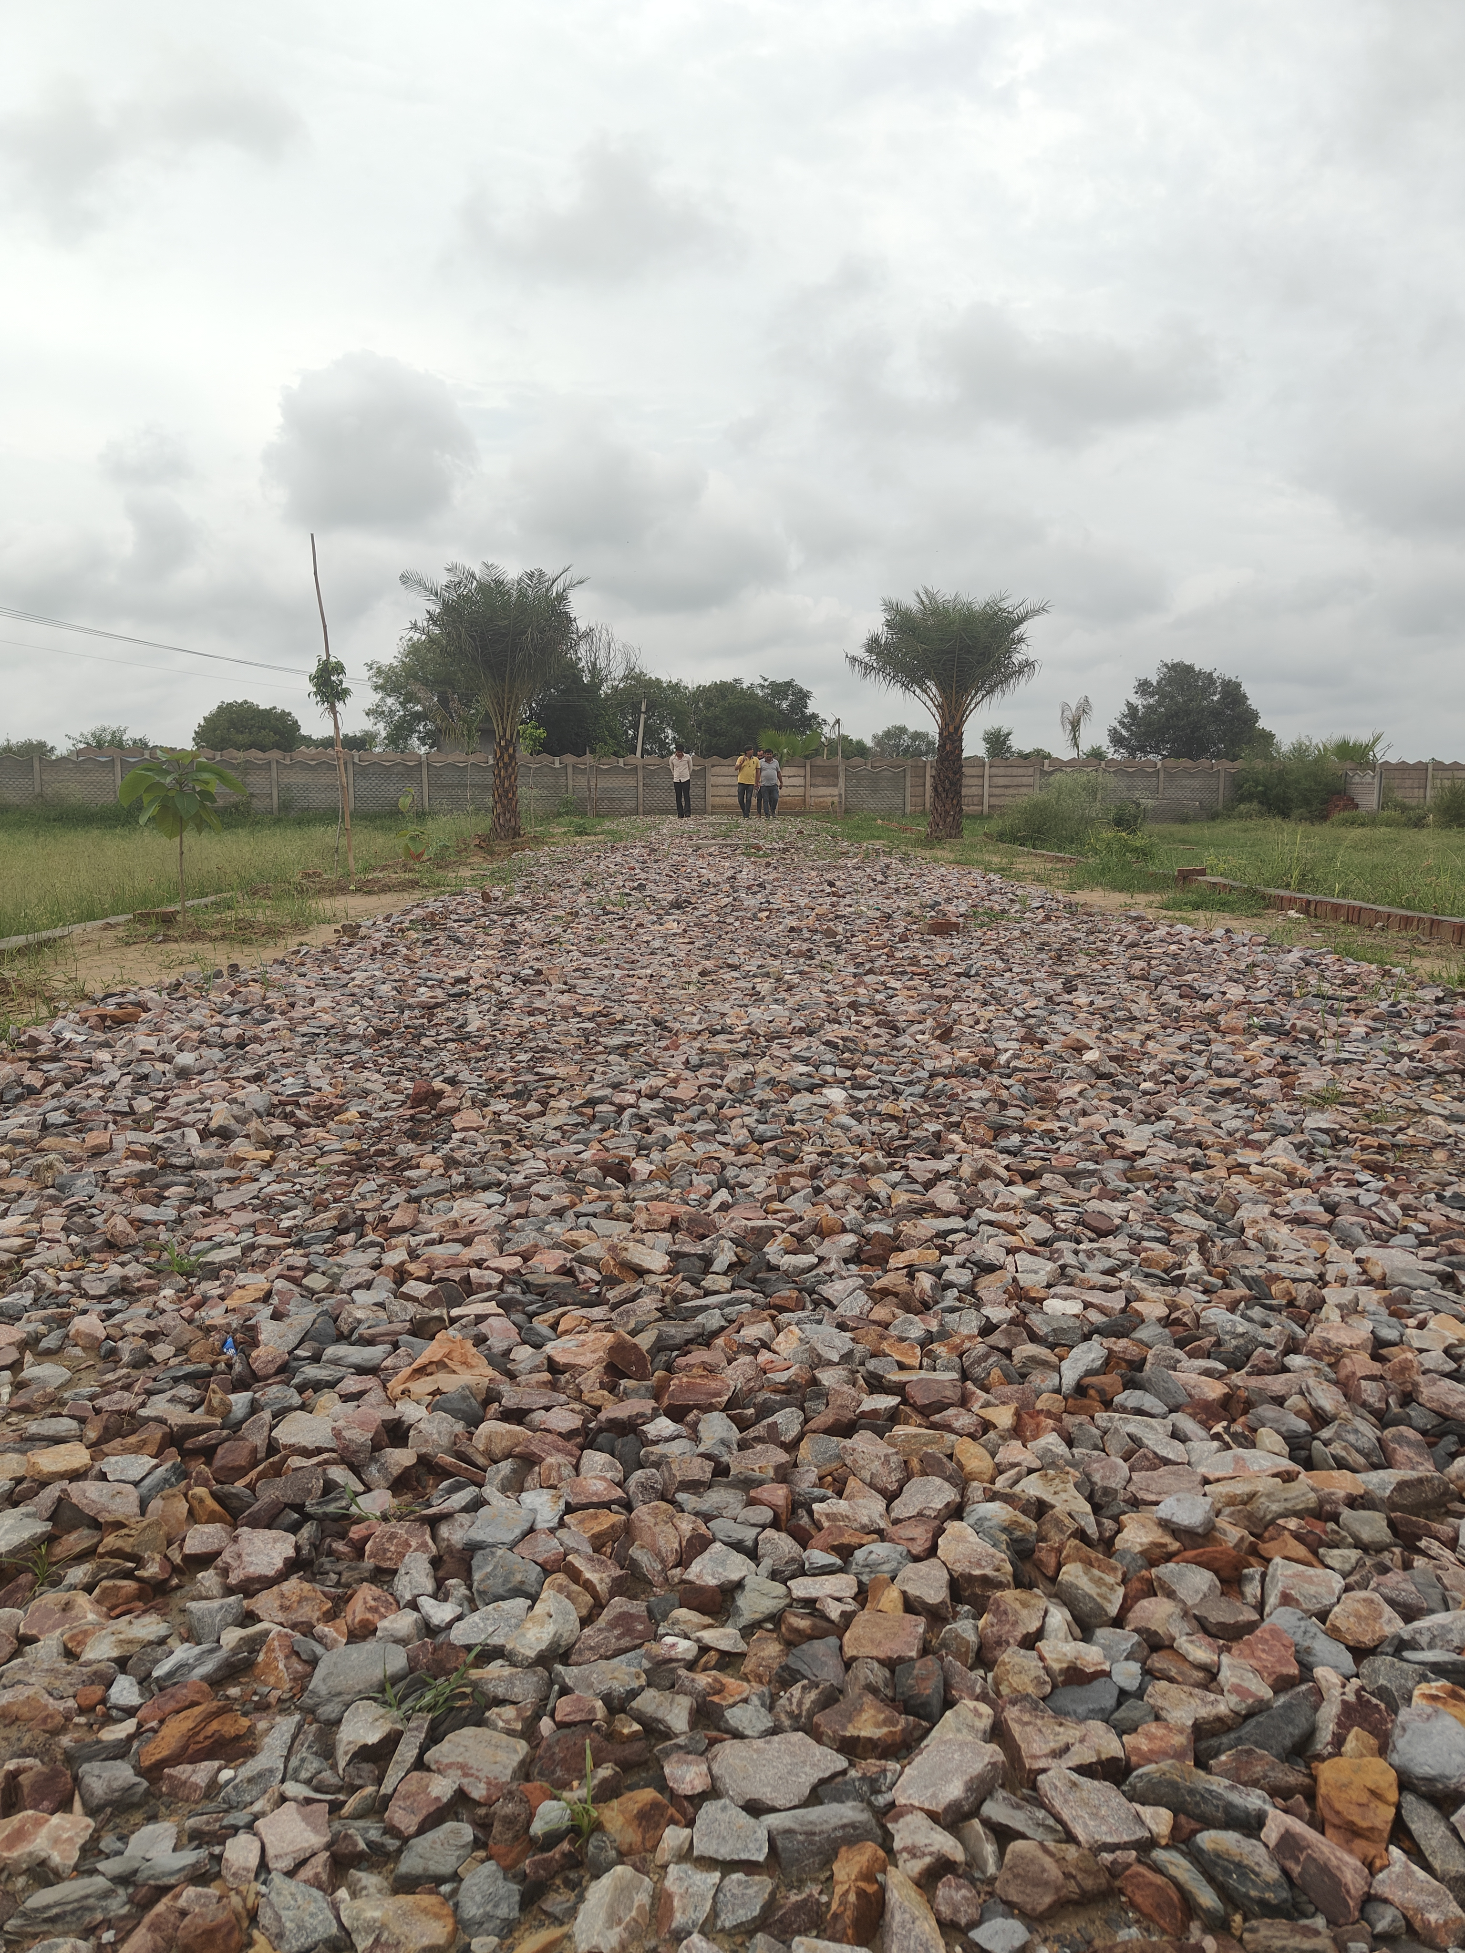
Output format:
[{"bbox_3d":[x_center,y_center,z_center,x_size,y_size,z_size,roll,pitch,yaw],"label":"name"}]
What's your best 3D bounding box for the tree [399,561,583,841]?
[{"bbox_3d":[-3.516,-4.025,19.933,2.648,4.013,2.648,0,8,0],"label":"tree"}]

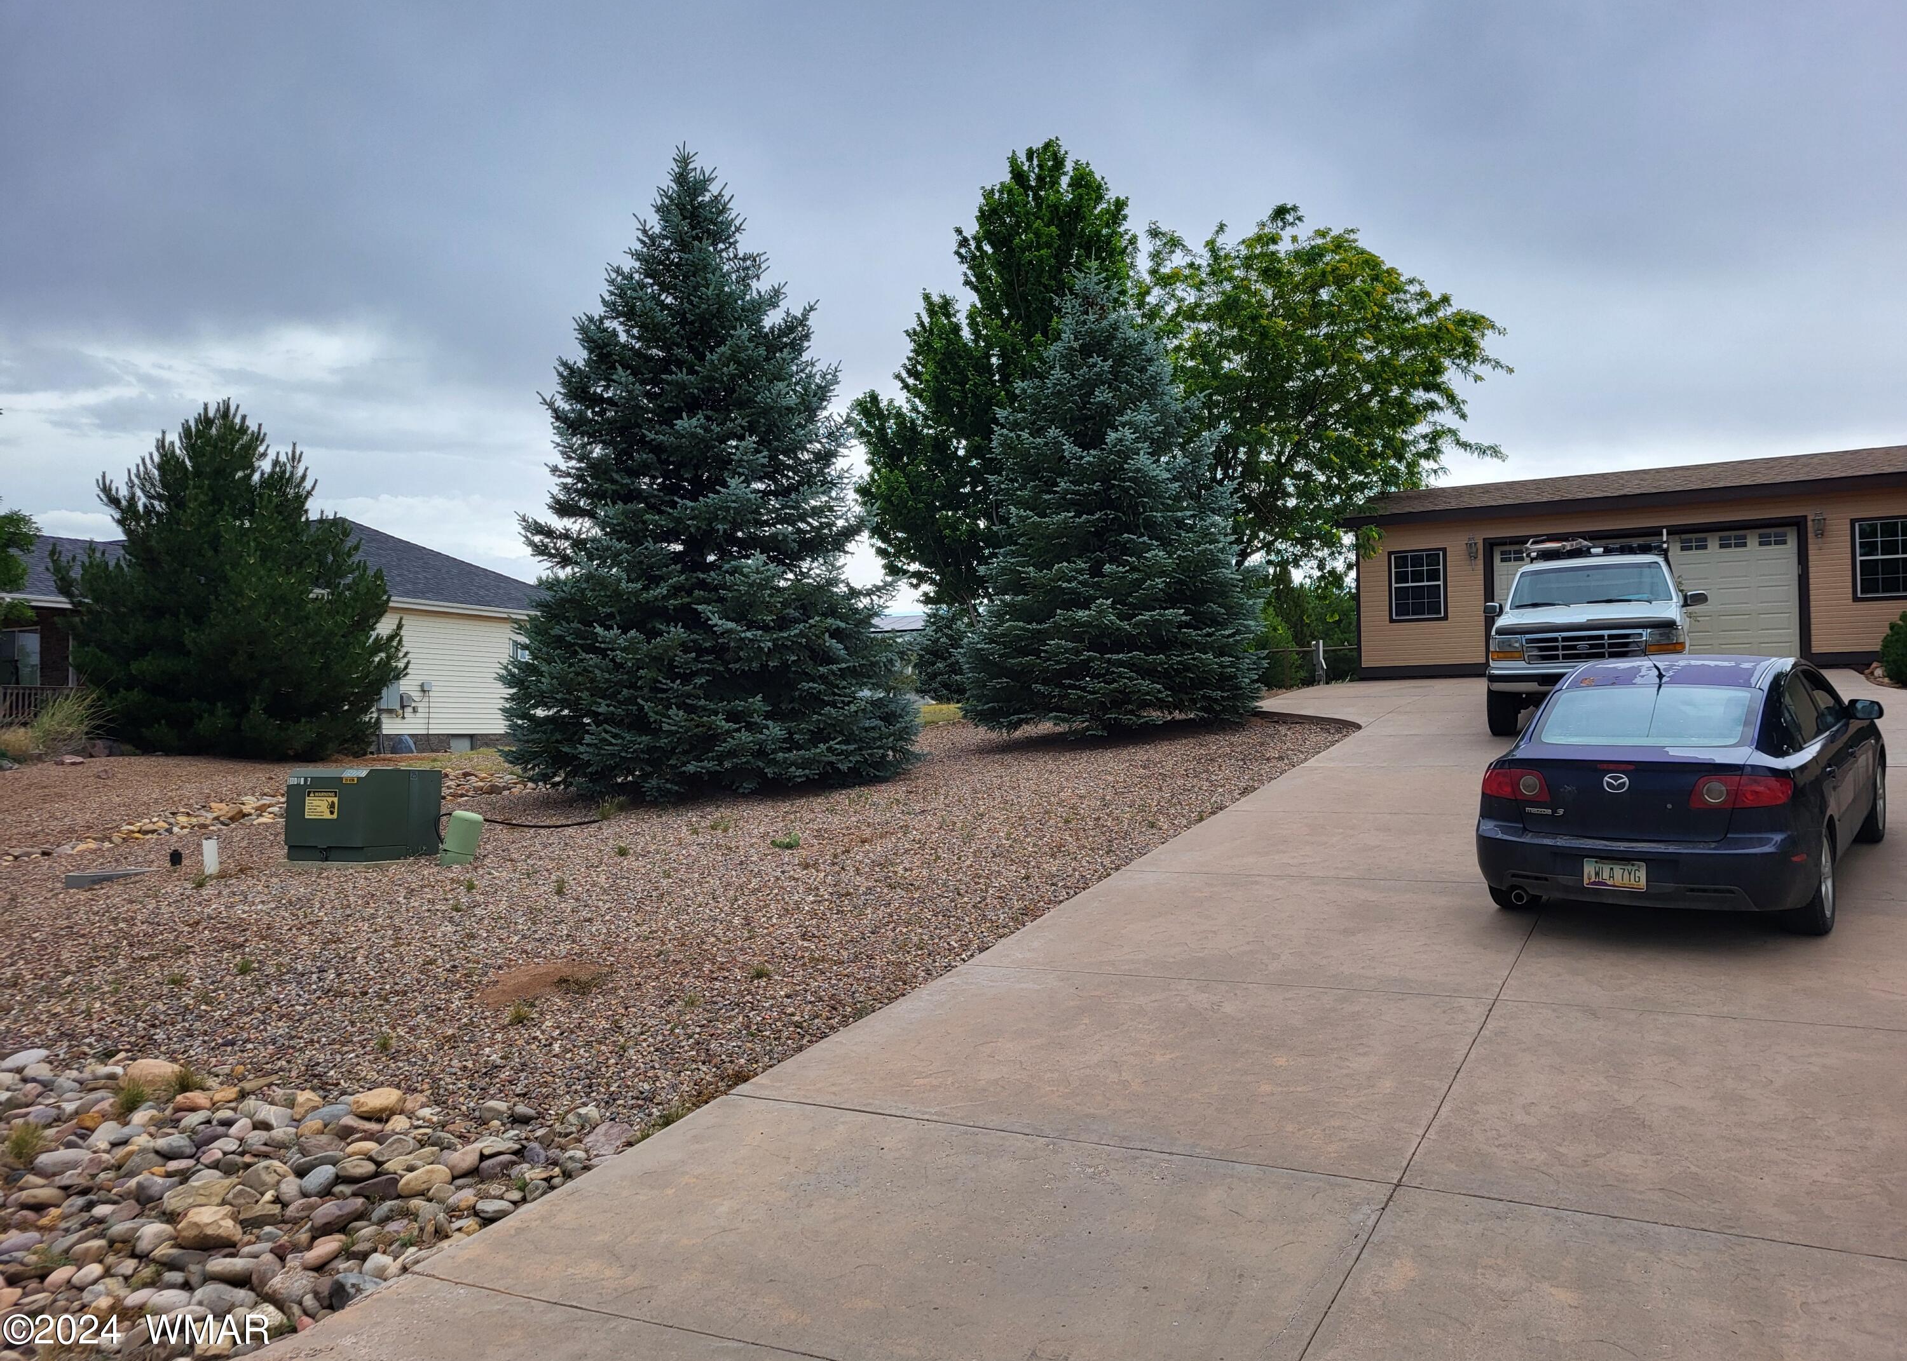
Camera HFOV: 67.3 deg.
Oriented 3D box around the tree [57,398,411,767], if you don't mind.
[{"bbox_3d":[-11.170,-1.573,22.059,4.837,5.502,4.837,1,-2,-27],"label":"tree"}]

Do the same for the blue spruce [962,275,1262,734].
[{"bbox_3d":[2.412,-2.790,22.104,4.617,7.030,4.617,-1,-2,6],"label":"blue spruce"}]

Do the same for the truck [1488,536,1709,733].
[{"bbox_3d":[7.948,-0.613,17.652,2.050,2.150,5.600,-2,4,27],"label":"truck"}]

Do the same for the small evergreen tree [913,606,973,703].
[{"bbox_3d":[-0.168,-0.506,28.519,1.400,1.990,1.400,-1,-2,0],"label":"small evergreen tree"}]

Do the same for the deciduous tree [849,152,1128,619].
[{"bbox_3d":[0.897,-4.820,27.179,5.754,11.076,5.754,-1,-2,2],"label":"deciduous tree"}]

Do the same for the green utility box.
[{"bbox_3d":[-5.675,1.296,13.801,0.860,0.830,0.960,-1,-2,20],"label":"green utility box"}]

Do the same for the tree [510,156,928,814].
[{"bbox_3d":[-3.280,-2.905,19.008,5.405,8.450,5.405,0,-2,-10],"label":"tree"}]

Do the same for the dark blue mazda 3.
[{"bbox_3d":[4.868,0.568,9.377,1.770,1.465,4.530,-1,5,38],"label":"dark blue mazda 3"}]

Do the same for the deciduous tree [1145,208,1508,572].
[{"bbox_3d":[6.855,-4.359,27.162,6.939,9.342,6.939,-1,-2,14],"label":"deciduous tree"}]

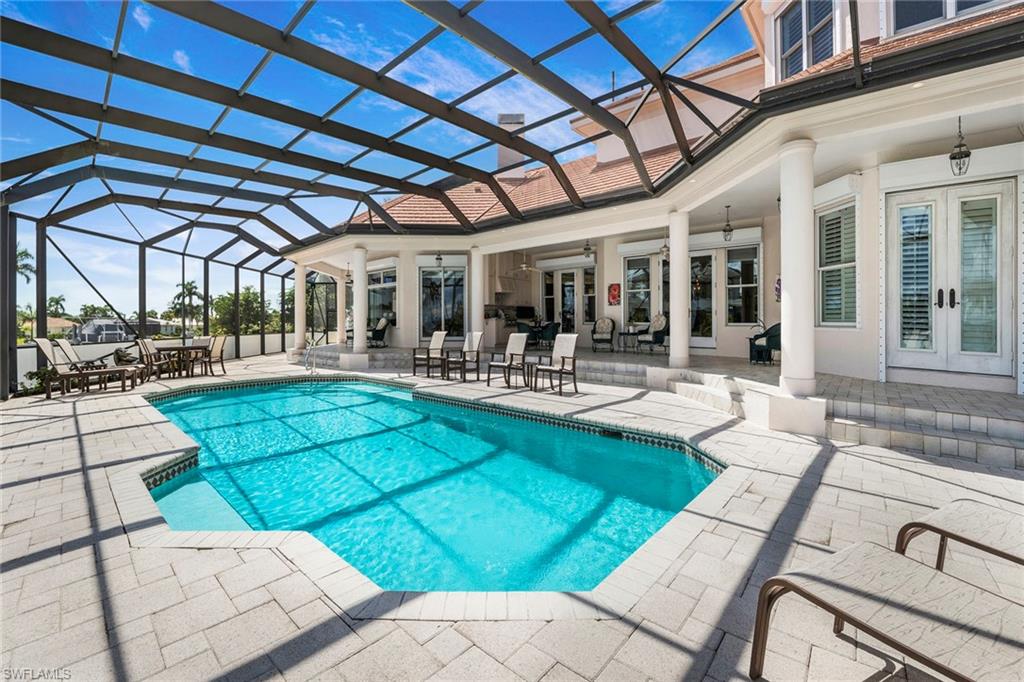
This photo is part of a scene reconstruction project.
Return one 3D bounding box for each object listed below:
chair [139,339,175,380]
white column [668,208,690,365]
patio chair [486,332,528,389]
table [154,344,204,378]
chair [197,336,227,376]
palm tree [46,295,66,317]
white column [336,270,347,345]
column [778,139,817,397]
[{"bbox_3d":[-8.330,0.437,9.400,0.650,0.940,0.580,-1,2,-31],"label":"chair"},{"bbox_3d":[3.210,-0.960,7.660,0.360,2.940,0.360,0,1,0],"label":"white column"},{"bbox_3d":[-0.070,0.367,7.820,0.580,1.030,0.600,2,3,42],"label":"patio chair"},{"bbox_3d":[-8.280,0.520,10.000,1.020,0.720,1.150,-1,2,-30],"label":"table"},{"bbox_3d":[-7.570,0.400,10.100,0.640,0.950,0.580,-1,2,-26],"label":"chair"},{"bbox_3d":[-68.700,-3.900,60.000,3.000,6.500,3.000,2,3,41],"label":"palm tree"},{"bbox_3d":[-7.110,-1.326,16.600,0.360,2.940,0.360,0,1,0],"label":"white column"},{"bbox_3d":[3.400,-0.833,4.730,0.370,2.940,0.370,0,1,0],"label":"column"}]

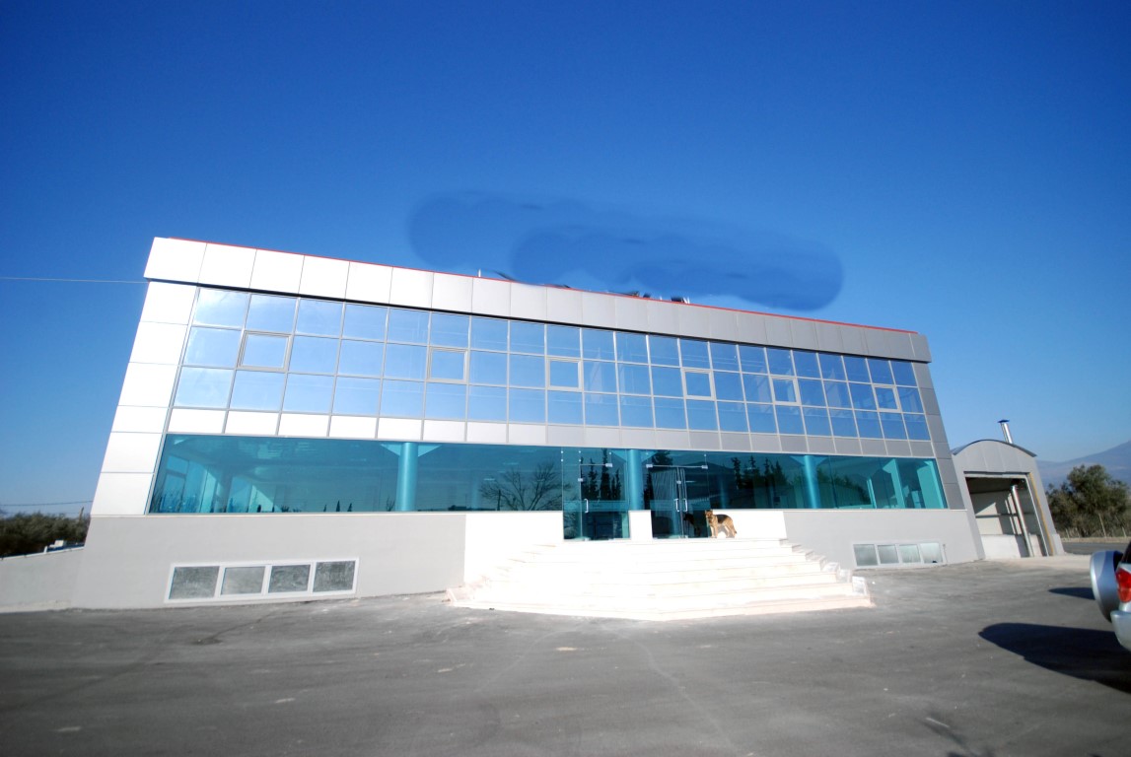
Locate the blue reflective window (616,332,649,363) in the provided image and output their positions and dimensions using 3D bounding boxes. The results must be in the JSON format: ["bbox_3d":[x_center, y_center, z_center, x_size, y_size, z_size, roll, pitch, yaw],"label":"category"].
[{"bbox_3d":[2.277,-1.015,15.976,1.165,1.057,0.080,4,-18,-16],"label":"blue reflective window"}]

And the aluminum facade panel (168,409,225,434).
[{"bbox_3d":[-8.891,1.047,11.420,1.114,0.558,0.060,4,-18,-16],"label":"aluminum facade panel"}]

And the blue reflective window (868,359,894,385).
[{"bbox_3d":[12.540,-0.261,18.768,1.130,1.041,0.080,4,-18,-16],"label":"blue reflective window"}]

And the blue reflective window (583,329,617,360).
[{"bbox_3d":[1.125,-1.098,15.649,1.165,1.057,0.080,4,-18,-16],"label":"blue reflective window"}]

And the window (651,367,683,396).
[{"bbox_3d":[3.444,0.120,15.993,1.152,1.060,0.100,4,-18,-16],"label":"window"}]

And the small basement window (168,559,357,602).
[{"bbox_3d":[-7.099,4.795,11.250,3.960,0.816,0.090,4,-18,-16],"label":"small basement window"}]

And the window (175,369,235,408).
[{"bbox_3d":[-9.206,0.249,12.044,1.128,1.038,0.080,4,-18,-16],"label":"window"}]

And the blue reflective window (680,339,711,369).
[{"bbox_3d":[4.431,-0.818,16.070,1.114,1.021,0.060,4,-18,-16],"label":"blue reflective window"}]

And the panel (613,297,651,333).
[{"bbox_3d":[2.210,-2.138,15.651,1.148,1.154,0.060,4,-18,-16],"label":"panel"}]

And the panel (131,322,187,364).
[{"bbox_3d":[-10.032,-0.850,11.669,1.021,1.061,0.060,4,-18,-16],"label":"panel"}]

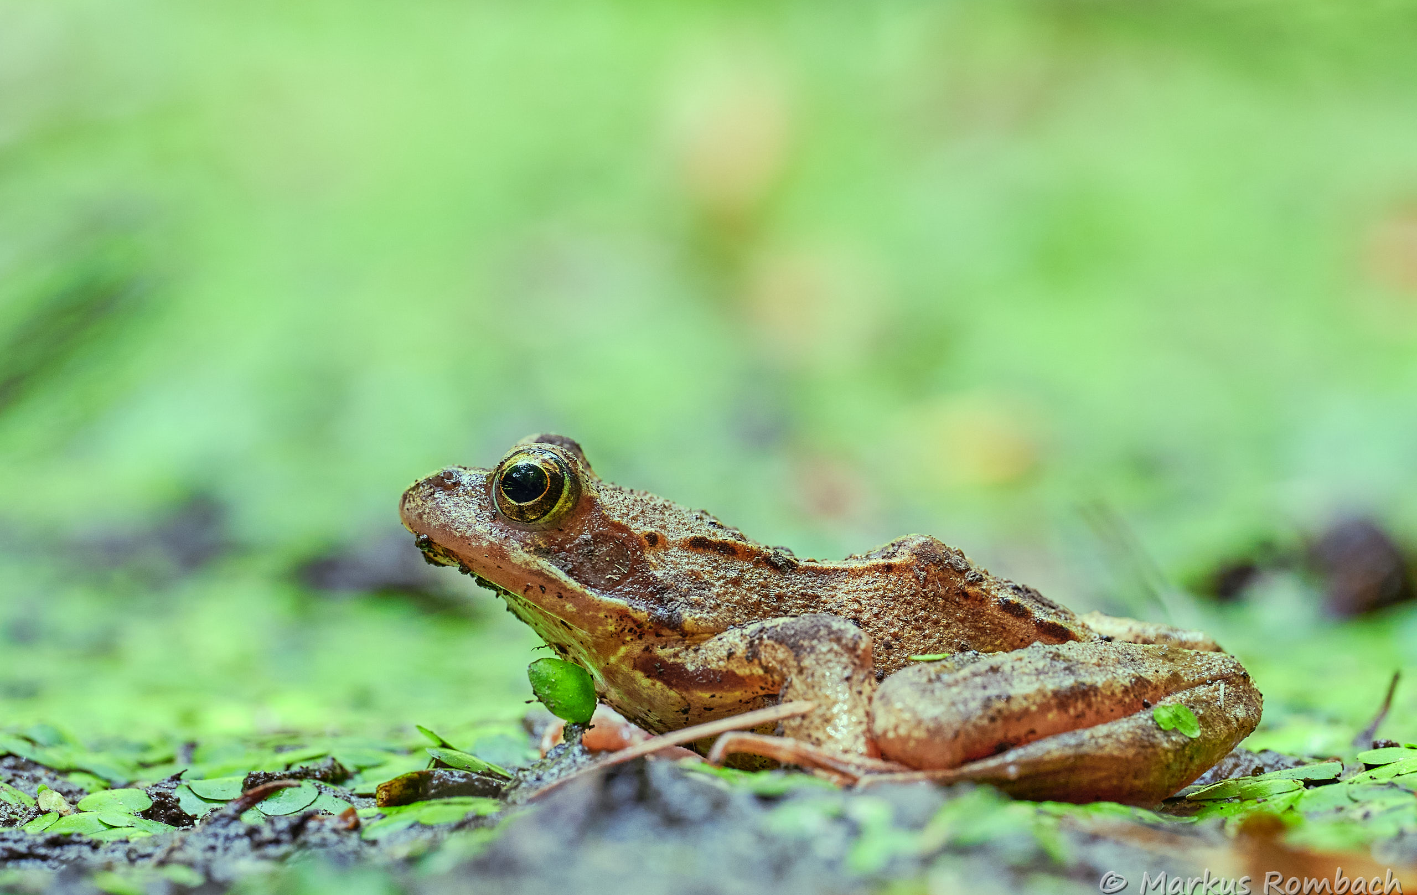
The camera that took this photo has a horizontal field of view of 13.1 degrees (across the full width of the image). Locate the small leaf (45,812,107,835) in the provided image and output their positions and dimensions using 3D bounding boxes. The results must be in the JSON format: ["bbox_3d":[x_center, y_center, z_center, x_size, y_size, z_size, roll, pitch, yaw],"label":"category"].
[{"bbox_3d":[-0.046,0.028,0.457,0.005,0.001,0.004,0,12,0],"label":"small leaf"}]

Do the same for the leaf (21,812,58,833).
[{"bbox_3d":[-0.050,0.028,0.457,0.003,0.001,0.003,0,13,0],"label":"leaf"}]

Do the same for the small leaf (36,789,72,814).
[{"bbox_3d":[-0.049,0.027,0.463,0.003,0.001,0.003,0,19,0],"label":"small leaf"}]

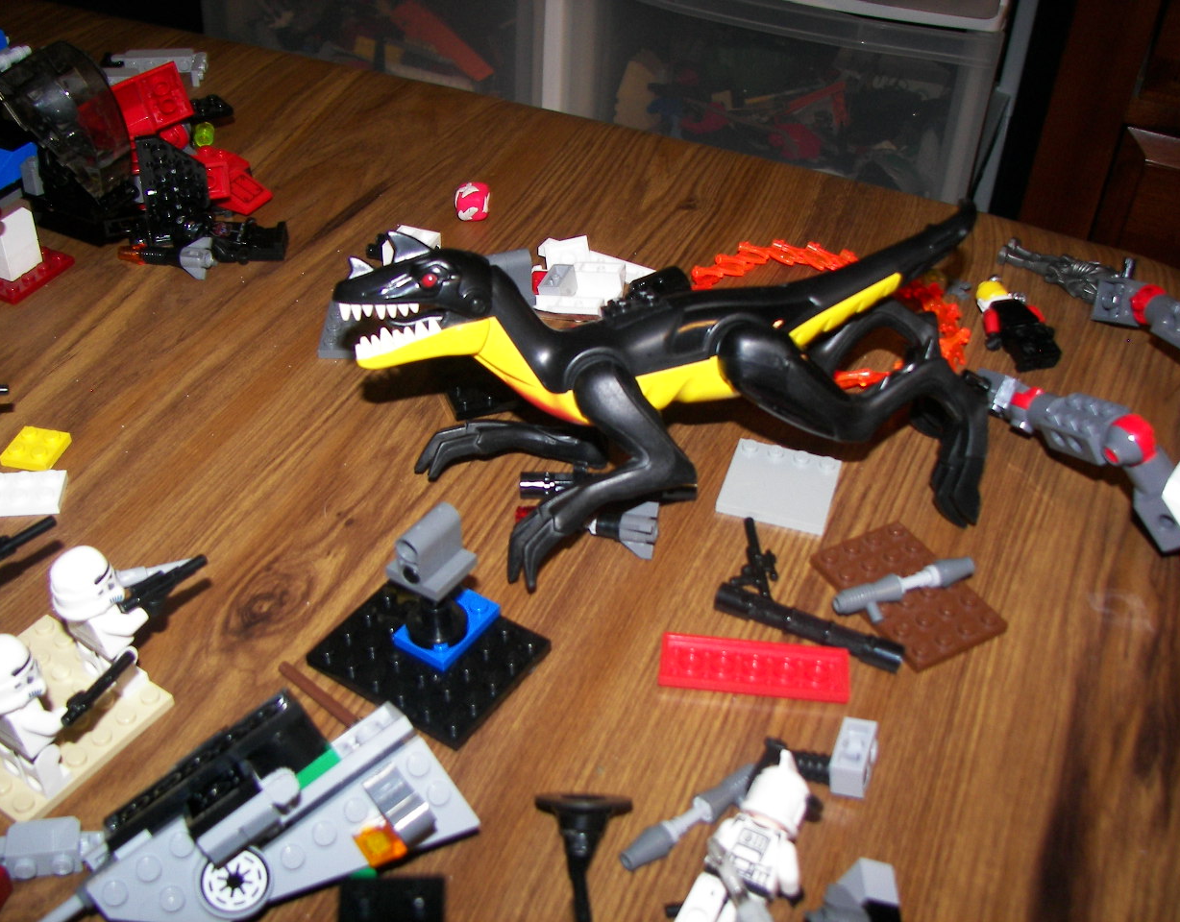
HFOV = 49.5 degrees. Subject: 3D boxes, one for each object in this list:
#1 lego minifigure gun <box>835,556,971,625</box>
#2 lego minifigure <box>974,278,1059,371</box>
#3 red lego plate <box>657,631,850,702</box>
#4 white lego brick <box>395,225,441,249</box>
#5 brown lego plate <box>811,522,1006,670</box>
[{"bbox_3d":[0.086,0.036,0.346,0.043,0.008,0.013,-11,71,-17],"label":"lego minifigure gun"},{"bbox_3d":[0.151,-0.049,0.457,0.023,0.010,0.042,-4,40,-9],"label":"lego minifigure"},{"bbox_3d":[0.042,0.053,0.327,0.048,0.005,0.016,5,39,2],"label":"red lego plate"},{"bbox_3d":[-0.066,-0.079,0.478,0.016,0.010,0.016,13,40,12],"label":"white lego brick"},{"bbox_3d":[0.088,0.036,0.356,0.032,0.005,0.048,-17,43,-23],"label":"brown lego plate"}]

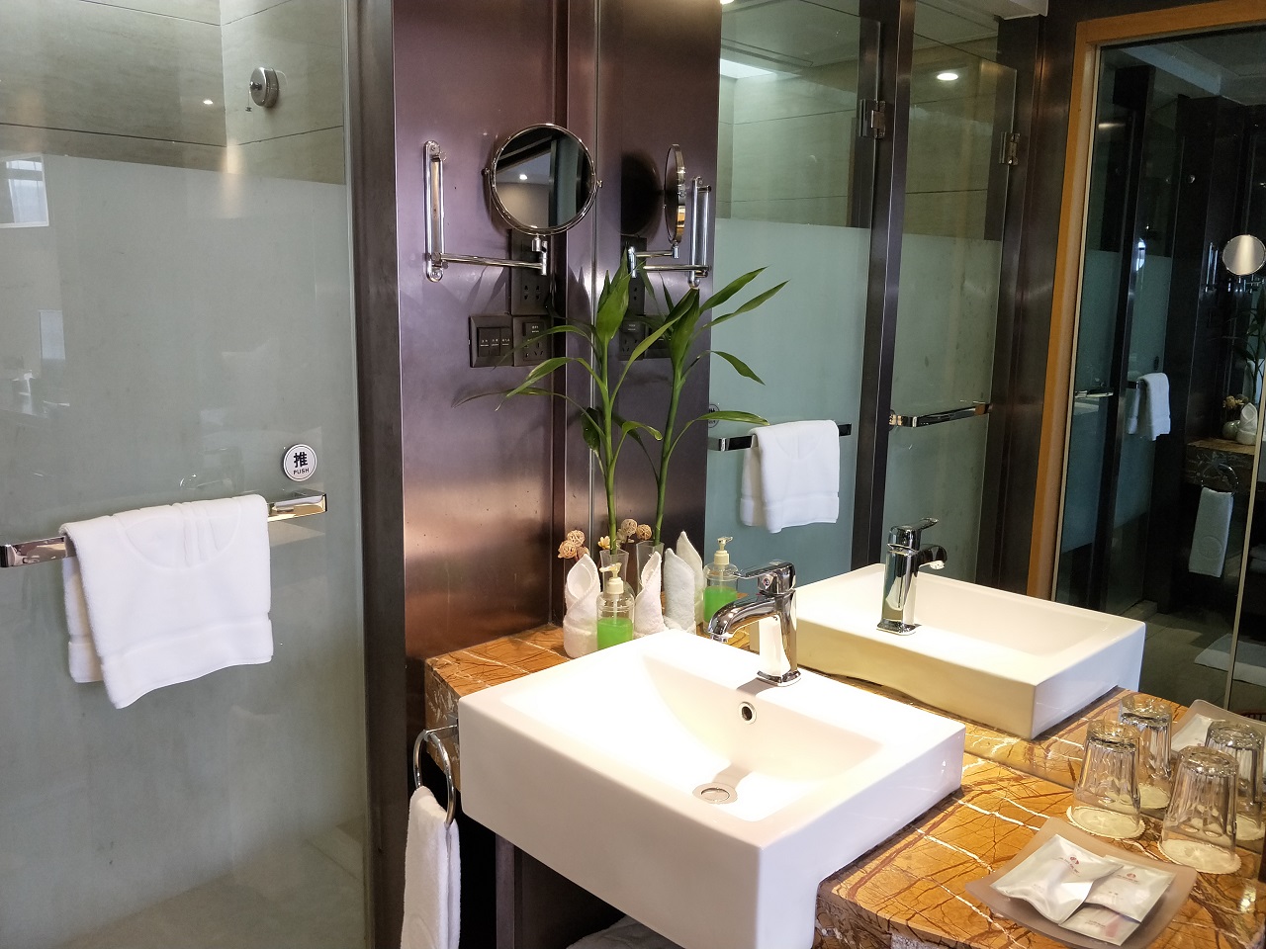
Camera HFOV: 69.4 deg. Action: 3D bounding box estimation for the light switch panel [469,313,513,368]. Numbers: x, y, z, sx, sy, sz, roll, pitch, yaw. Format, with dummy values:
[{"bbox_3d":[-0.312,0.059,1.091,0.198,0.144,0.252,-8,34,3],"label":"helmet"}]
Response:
[{"bbox_3d":[-0.237,-0.227,1.561,0.086,0.086,0.010,-8,12,-43],"label":"light switch panel"}]

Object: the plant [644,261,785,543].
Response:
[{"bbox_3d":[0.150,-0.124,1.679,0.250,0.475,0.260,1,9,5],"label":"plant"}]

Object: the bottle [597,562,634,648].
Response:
[{"bbox_3d":[-0.028,0.233,1.517,0.060,0.174,0.060,1,9,0],"label":"bottle"}]

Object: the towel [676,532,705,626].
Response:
[{"bbox_3d":[0.107,0.194,1.755,0.064,0.170,0.064,-2,9,-13],"label":"towel"}]

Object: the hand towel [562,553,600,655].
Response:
[{"bbox_3d":[-0.088,0.228,1.622,0.067,0.172,0.067,3,9,14],"label":"hand towel"}]

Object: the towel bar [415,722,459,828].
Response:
[{"bbox_3d":[-0.297,0.462,1.423,0.055,0.158,0.148,-6,11,-35],"label":"towel bar"}]

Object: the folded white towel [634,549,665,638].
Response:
[{"bbox_3d":[0.029,0.229,1.636,0.066,0.170,0.066,1,9,0],"label":"folded white towel"}]

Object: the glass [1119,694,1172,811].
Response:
[{"bbox_3d":[0.620,0.338,1.109,0.078,0.108,0.078,5,10,26],"label":"glass"}]

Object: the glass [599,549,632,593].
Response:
[{"bbox_3d":[-0.033,0.223,1.687,0.045,0.163,0.045,-7,12,-43],"label":"glass"}]

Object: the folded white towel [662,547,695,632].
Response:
[{"bbox_3d":[0.086,0.216,1.641,0.058,0.168,0.065,8,12,41],"label":"folded white towel"}]

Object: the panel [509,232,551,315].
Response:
[{"bbox_3d":[-0.173,-0.350,1.601,0.086,0.146,0.010,-8,12,-43],"label":"panel"}]

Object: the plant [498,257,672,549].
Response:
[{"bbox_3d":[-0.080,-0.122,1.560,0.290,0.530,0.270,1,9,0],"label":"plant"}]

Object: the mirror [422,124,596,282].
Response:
[{"bbox_3d":[-0.198,-0.445,1.511,0.276,0.258,0.146,-1,9,-7],"label":"mirror"}]

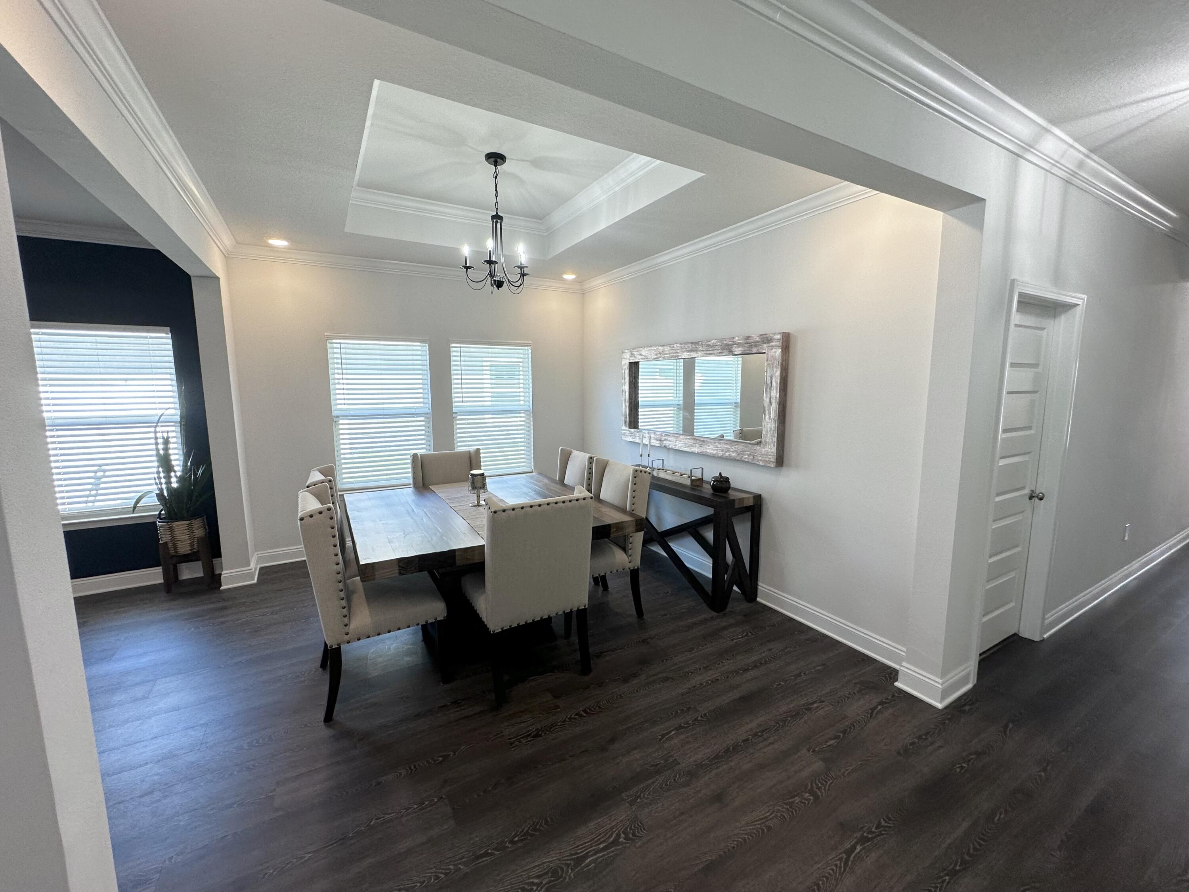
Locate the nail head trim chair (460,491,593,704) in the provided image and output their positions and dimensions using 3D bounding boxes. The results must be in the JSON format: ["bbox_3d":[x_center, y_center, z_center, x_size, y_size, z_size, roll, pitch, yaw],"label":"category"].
[{"bbox_3d":[-0.392,0.747,2.729,0.557,1.046,0.646,-5,9,-30],"label":"nail head trim chair"}]

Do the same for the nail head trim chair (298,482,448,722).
[{"bbox_3d":[-1.184,0.766,2.615,0.646,1.046,0.557,-5,9,-30],"label":"nail head trim chair"}]

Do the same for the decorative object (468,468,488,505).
[{"bbox_3d":[-0.816,0.295,3.383,0.134,0.241,0.134,-4,9,-29],"label":"decorative object"}]

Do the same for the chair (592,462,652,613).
[{"bbox_3d":[-0.048,0.662,3.368,0.646,1.046,0.557,-5,9,-30],"label":"chair"}]

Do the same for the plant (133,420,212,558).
[{"bbox_3d":[-3.272,0.315,3.765,0.490,1.085,0.440,-4,9,-29],"label":"plant"}]

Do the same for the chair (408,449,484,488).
[{"bbox_3d":[-1.173,0.576,4.076,0.557,1.046,0.646,-5,9,-30],"label":"chair"}]

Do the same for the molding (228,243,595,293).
[{"bbox_3d":[-1.548,-1.704,4.722,3.345,0.097,0.100,-4,9,-29],"label":"molding"}]

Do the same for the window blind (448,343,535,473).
[{"bbox_3d":[-1.083,-0.391,5.236,0.878,1.445,0.060,-4,9,-29],"label":"window blind"}]

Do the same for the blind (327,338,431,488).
[{"bbox_3d":[-2.055,-0.315,4.686,0.877,1.445,0.060,-4,9,-29],"label":"blind"}]

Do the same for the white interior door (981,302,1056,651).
[{"bbox_3d":[2.387,0.218,2.788,0.814,2.028,0.035,-5,9,-30],"label":"white interior door"}]

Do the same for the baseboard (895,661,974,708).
[{"bbox_3d":[1.816,1.214,2.566,0.349,0.140,0.235,-4,9,-29],"label":"baseboard"}]

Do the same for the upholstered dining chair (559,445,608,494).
[{"bbox_3d":[-0.341,0.582,3.916,0.650,1.055,0.560,-4,9,-29],"label":"upholstered dining chair"}]

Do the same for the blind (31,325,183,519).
[{"bbox_3d":[-3.741,-0.196,3.667,0.883,1.415,0.065,-5,9,-30],"label":"blind"}]

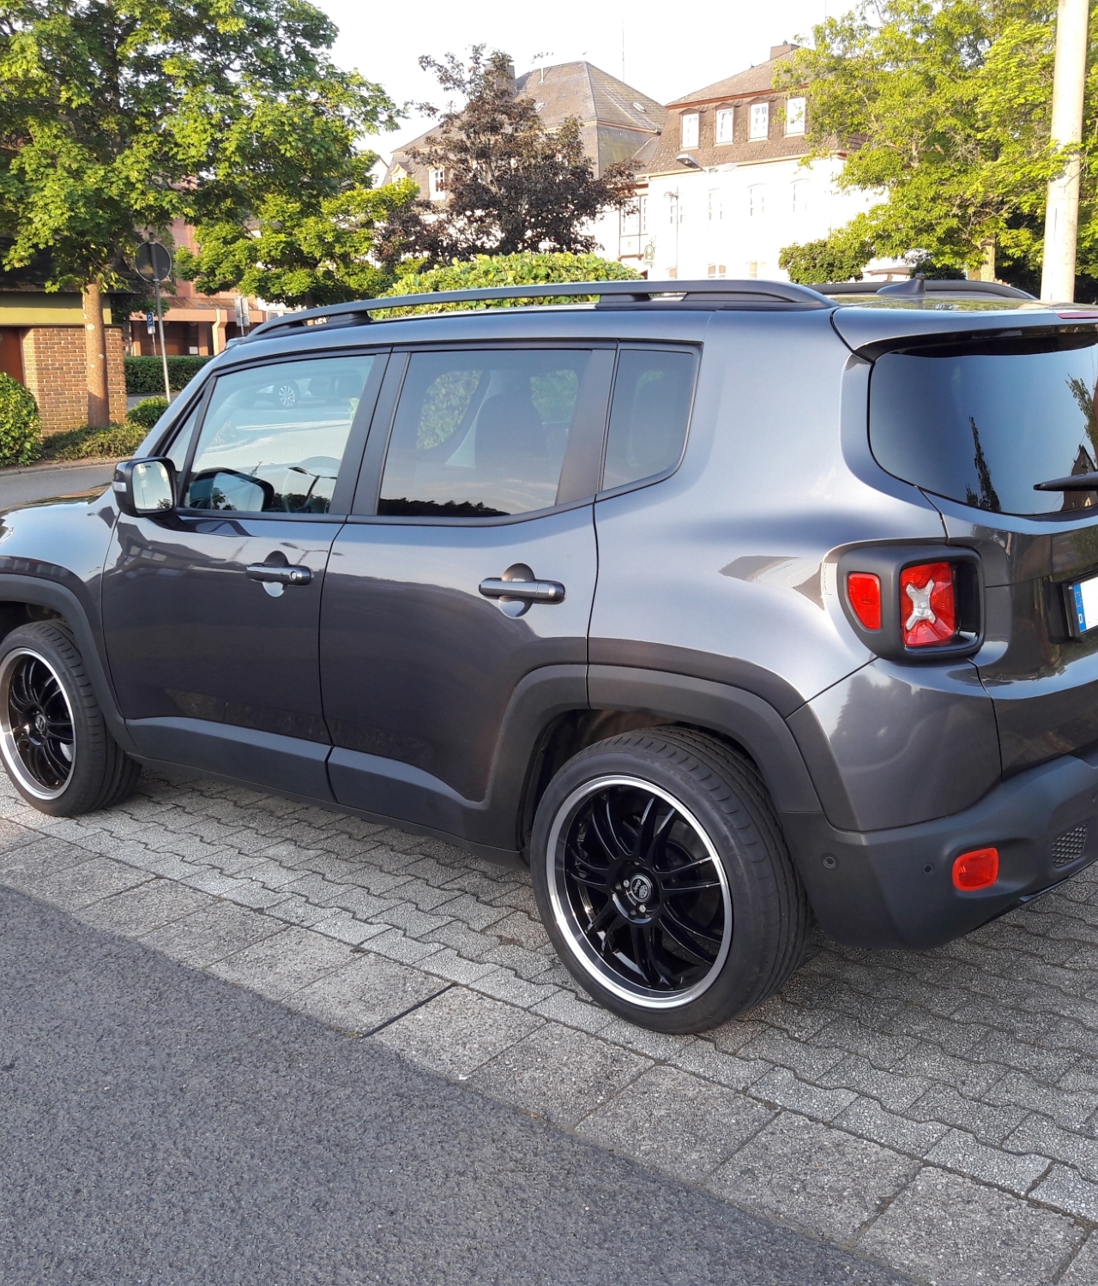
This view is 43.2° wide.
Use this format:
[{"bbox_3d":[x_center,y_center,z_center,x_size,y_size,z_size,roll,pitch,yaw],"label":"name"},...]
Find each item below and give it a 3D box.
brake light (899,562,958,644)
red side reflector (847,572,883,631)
[{"bbox_3d":[0.690,-0.075,2.589,0.155,0.165,0.055,-9,14,-28],"label":"brake light"},{"bbox_3d":[0.598,-0.082,2.617,0.063,0.102,0.020,4,12,26],"label":"red side reflector"}]

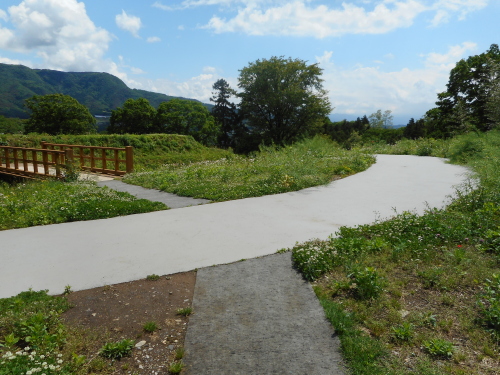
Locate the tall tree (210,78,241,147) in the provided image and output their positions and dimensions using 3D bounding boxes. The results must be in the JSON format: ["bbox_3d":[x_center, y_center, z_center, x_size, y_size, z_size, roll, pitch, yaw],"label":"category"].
[{"bbox_3d":[-3.062,-9.122,45.124,3.749,9.034,3.749,0,9,0],"label":"tall tree"}]

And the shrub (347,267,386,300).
[{"bbox_3d":[1.066,0.866,3.333,0.351,0.273,0.298,0,9,0],"label":"shrub"}]

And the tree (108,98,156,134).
[{"bbox_3d":[-15.692,-8.747,48.223,6.410,6.282,6.410,0,9,0],"label":"tree"}]

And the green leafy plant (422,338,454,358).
[{"bbox_3d":[1.378,1.177,2.640,0.225,0.110,0.200,0,9,0],"label":"green leafy plant"}]

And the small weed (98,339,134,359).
[{"bbox_3d":[-0.936,1.122,2.533,0.253,0.081,0.215,0,9,0],"label":"small weed"}]

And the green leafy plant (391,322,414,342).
[{"bbox_3d":[1.199,1.144,2.840,0.185,0.125,0.170,0,9,0],"label":"green leafy plant"}]

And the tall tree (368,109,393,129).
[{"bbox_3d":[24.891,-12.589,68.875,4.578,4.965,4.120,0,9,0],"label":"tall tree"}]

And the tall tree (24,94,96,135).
[{"bbox_3d":[-25.795,-9.256,49.154,9.801,6.819,9.311,0,9,0],"label":"tall tree"}]

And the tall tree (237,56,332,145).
[{"bbox_3d":[3.731,-9.085,39.054,10.383,10.256,9.863,0,9,0],"label":"tall tree"}]

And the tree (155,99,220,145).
[{"bbox_3d":[-7.841,-8.029,45.300,8.280,6.274,7.866,0,9,0],"label":"tree"}]

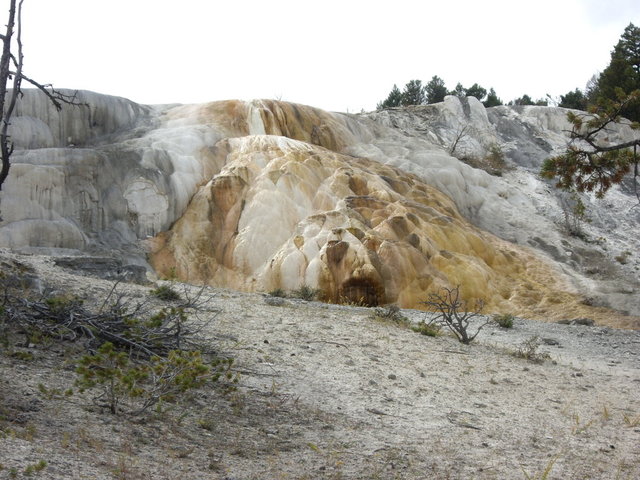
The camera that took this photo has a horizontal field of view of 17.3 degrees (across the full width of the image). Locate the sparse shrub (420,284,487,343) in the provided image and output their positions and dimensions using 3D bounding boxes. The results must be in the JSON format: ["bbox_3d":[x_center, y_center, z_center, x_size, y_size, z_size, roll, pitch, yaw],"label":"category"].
[{"bbox_3d":[1.691,0.937,26.500,0.855,0.732,0.727,0,-3,0],"label":"sparse shrub"}]

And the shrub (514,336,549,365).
[{"bbox_3d":[2.438,1.274,24.300,0.438,0.313,0.394,0,-3,0],"label":"shrub"}]

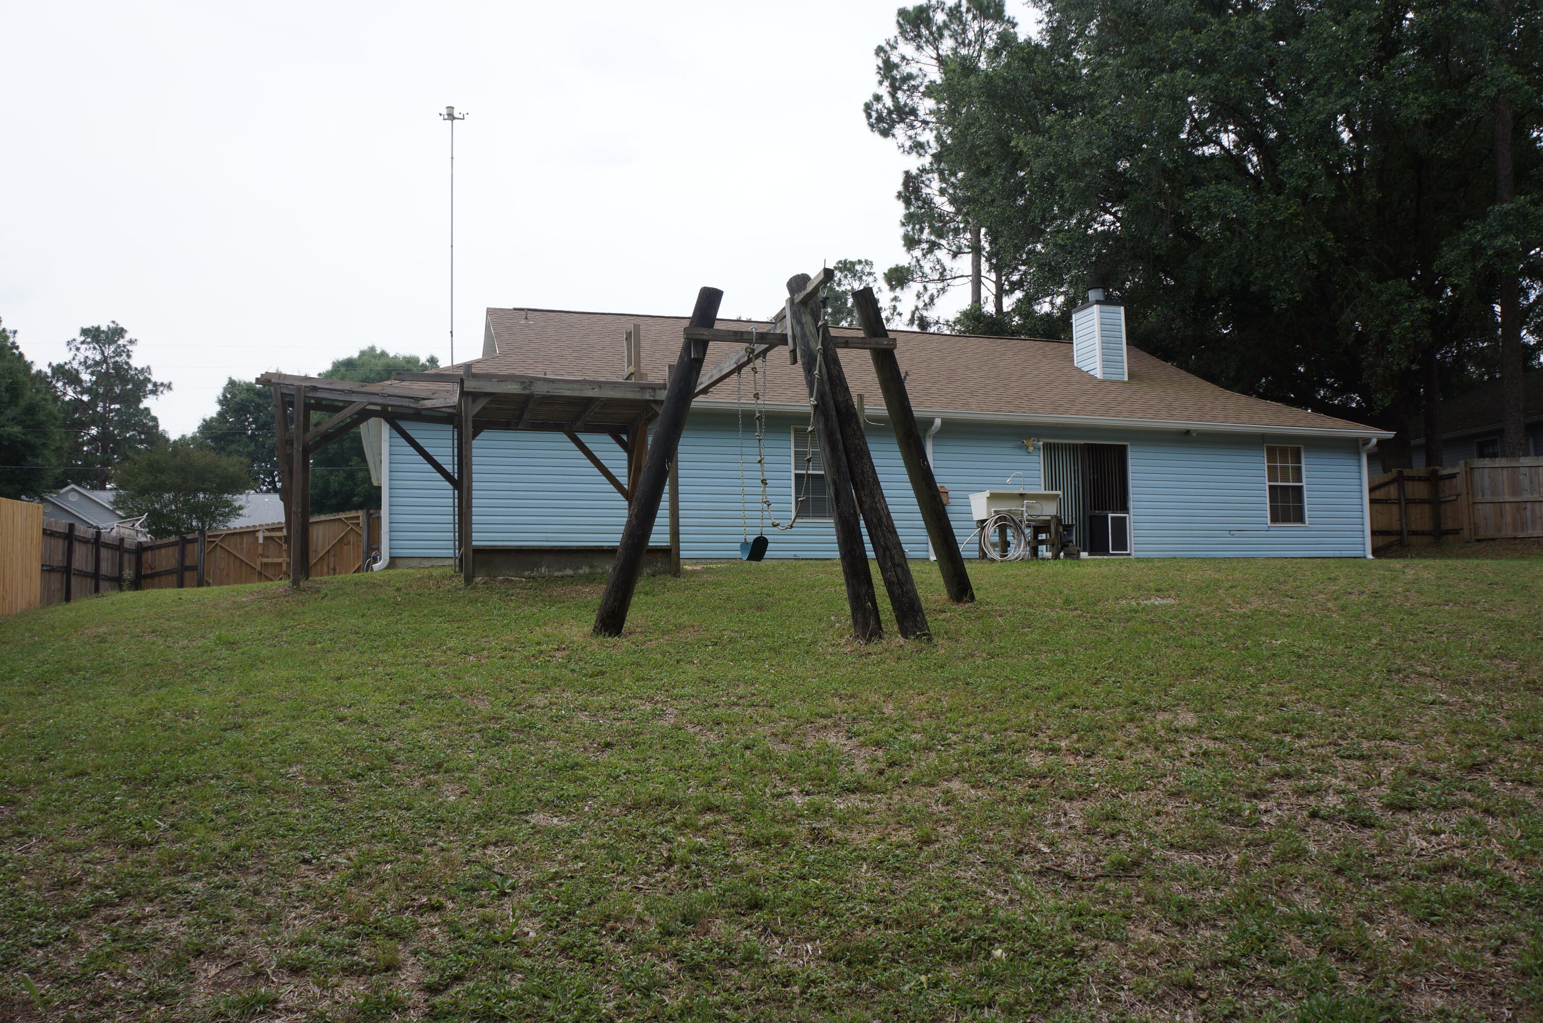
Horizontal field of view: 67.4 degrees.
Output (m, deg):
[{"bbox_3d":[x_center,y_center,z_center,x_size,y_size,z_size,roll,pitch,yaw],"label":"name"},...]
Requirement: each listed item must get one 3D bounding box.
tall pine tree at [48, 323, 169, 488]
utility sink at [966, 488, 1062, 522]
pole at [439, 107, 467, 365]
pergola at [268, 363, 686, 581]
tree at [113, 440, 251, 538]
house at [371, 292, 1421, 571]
[{"bbox_3d":[-38.796,-1.783,67.225,7.200,18.753,7.200,1,-5,-18],"label":"tall pine tree"},{"bbox_3d":[3.099,-0.056,14.801,1.027,0.356,0.620,1,-5,-18],"label":"utility sink"},{"bbox_3d":[-4.435,-2.469,16.180,0.360,6.660,0.360,1,-5,-18],"label":"pole"},{"bbox_3d":[-3.807,-0.325,14.666,4.820,2.620,2.900,1,-5,-18],"label":"pergola"},{"bbox_3d":[-17.806,0.881,34.748,4.300,6.088,4.300,1,-5,-18],"label":"tree"},{"bbox_3d":[1.347,-1.488,24.627,18.850,5.800,11.300,1,-5,-18],"label":"house"}]

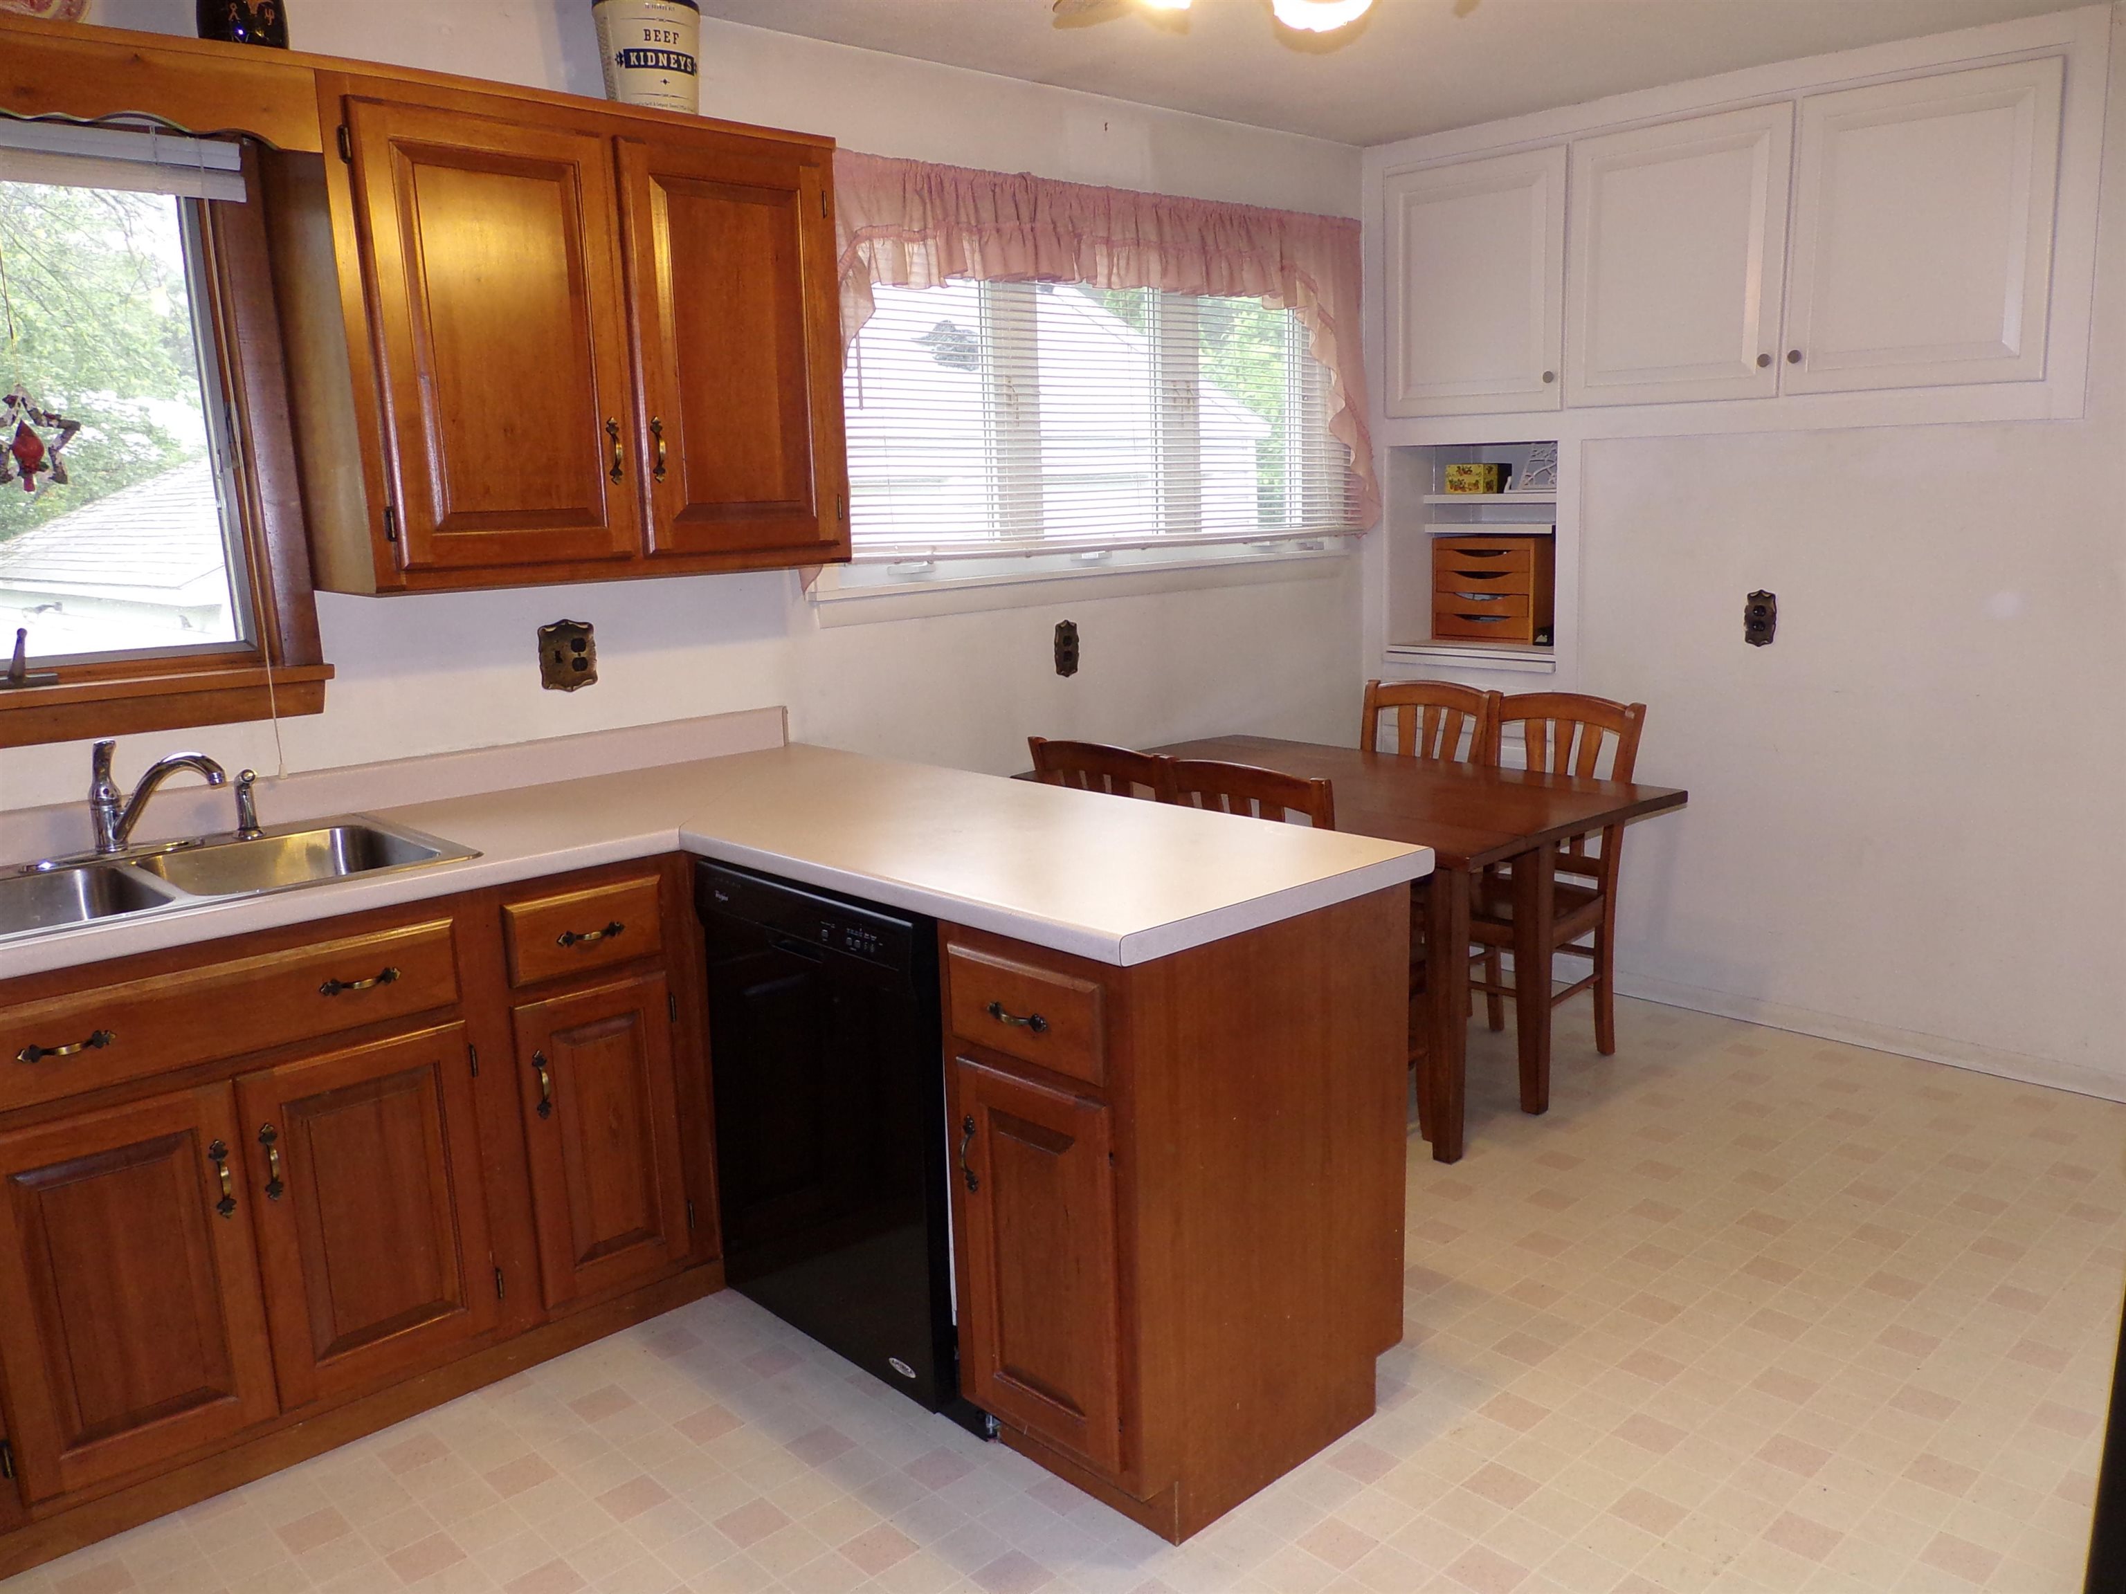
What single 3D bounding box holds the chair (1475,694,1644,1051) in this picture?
[{"bbox_3d":[1.129,0.223,4.003,0.500,0.910,0.450,-12,15,-42],"label":"chair"}]

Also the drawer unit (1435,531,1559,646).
[{"bbox_3d":[1.411,-0.664,5.062,0.300,0.325,0.360,-12,15,-42],"label":"drawer unit"}]

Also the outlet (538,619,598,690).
[{"bbox_3d":[-1.002,-0.287,3.248,0.130,0.150,0.012,-12,15,-42],"label":"outlet"}]

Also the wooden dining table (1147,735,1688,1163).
[{"bbox_3d":[0.642,0.340,3.895,0.880,0.750,1.380,-12,15,-42],"label":"wooden dining table"}]

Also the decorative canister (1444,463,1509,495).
[{"bbox_3d":[1.317,-1.014,5.086,0.130,0.091,0.137,-12,15,-42],"label":"decorative canister"}]

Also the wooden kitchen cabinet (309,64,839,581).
[{"bbox_3d":[-0.902,-0.837,3.015,0.975,0.832,0.356,-12,15,-42],"label":"wooden kitchen cabinet"}]

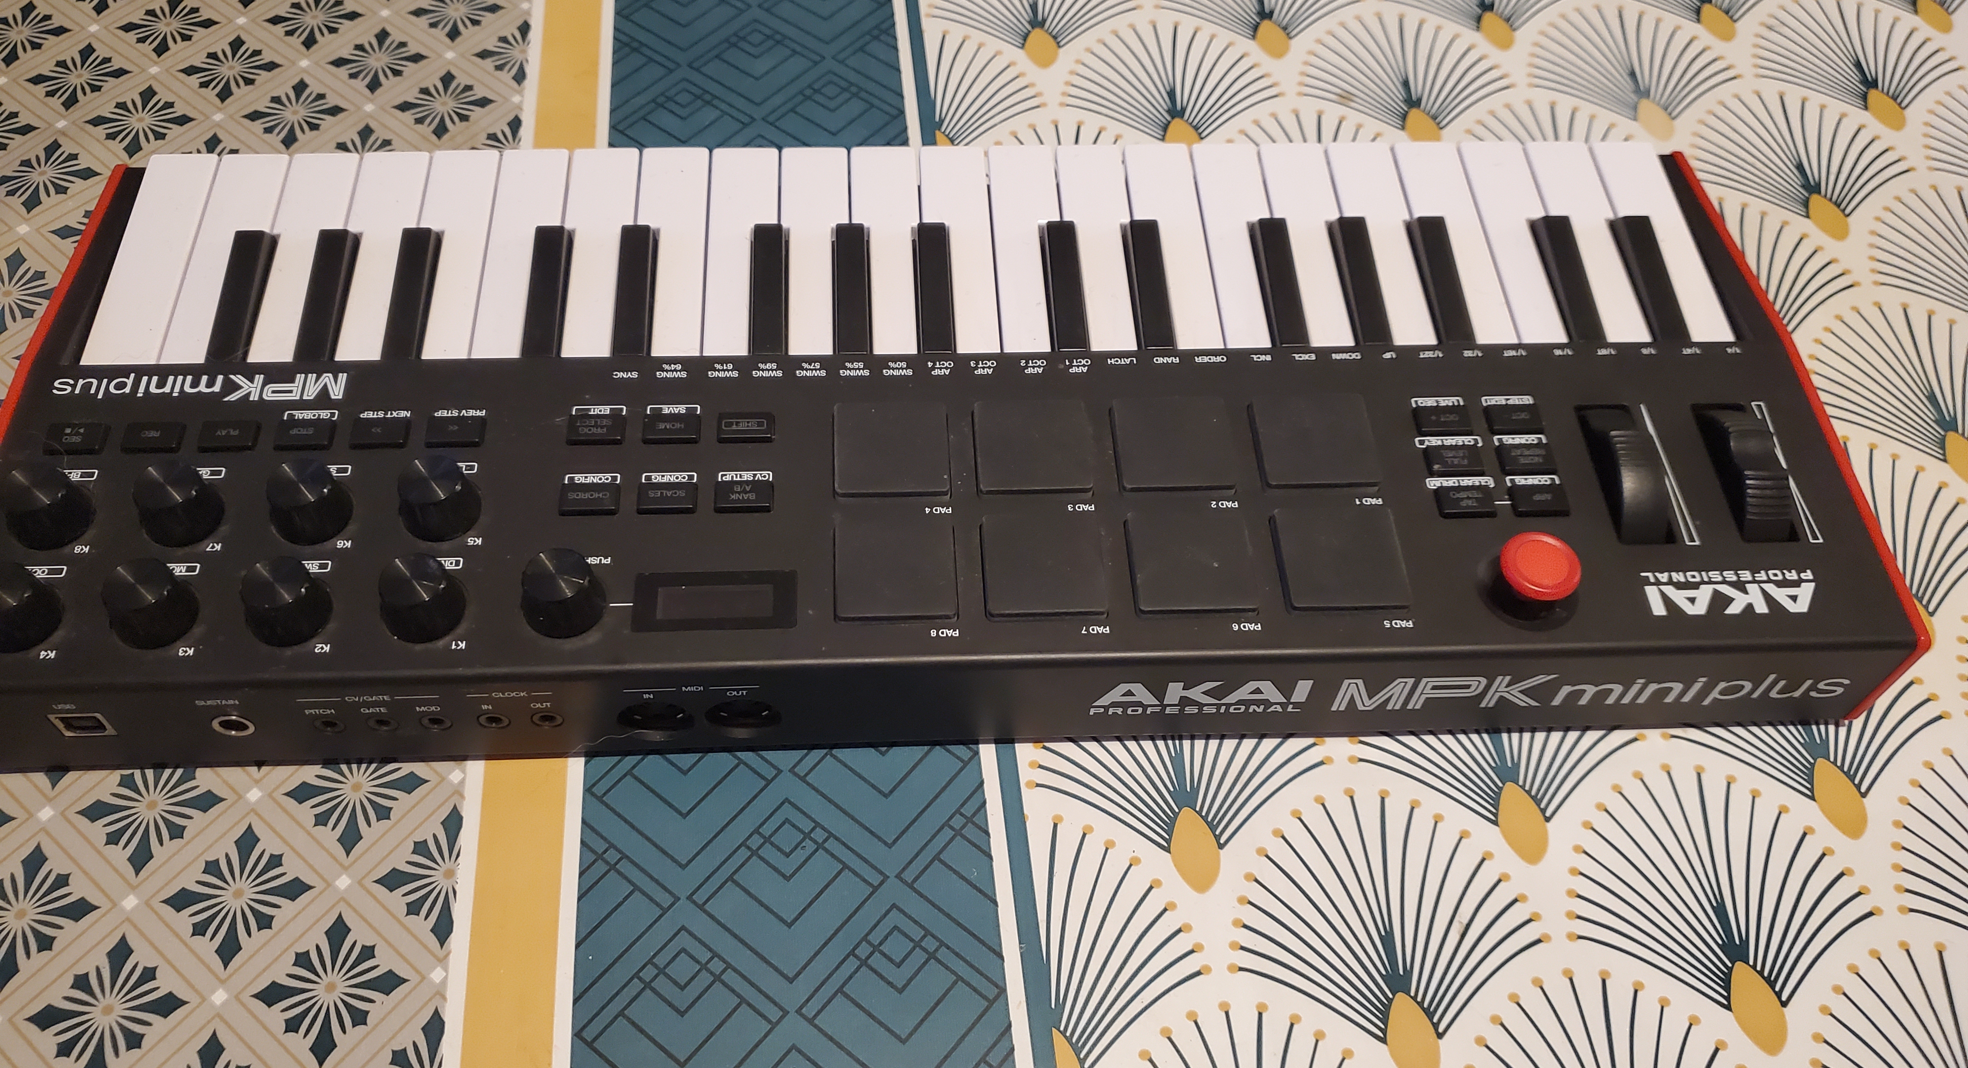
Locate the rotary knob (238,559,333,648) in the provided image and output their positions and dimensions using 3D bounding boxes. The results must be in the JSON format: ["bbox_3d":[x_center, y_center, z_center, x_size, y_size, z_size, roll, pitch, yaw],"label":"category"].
[{"bbox_3d":[-0.159,0.014,0.335,0.018,0.013,0.018,-1,57,-3],"label":"rotary knob"}]

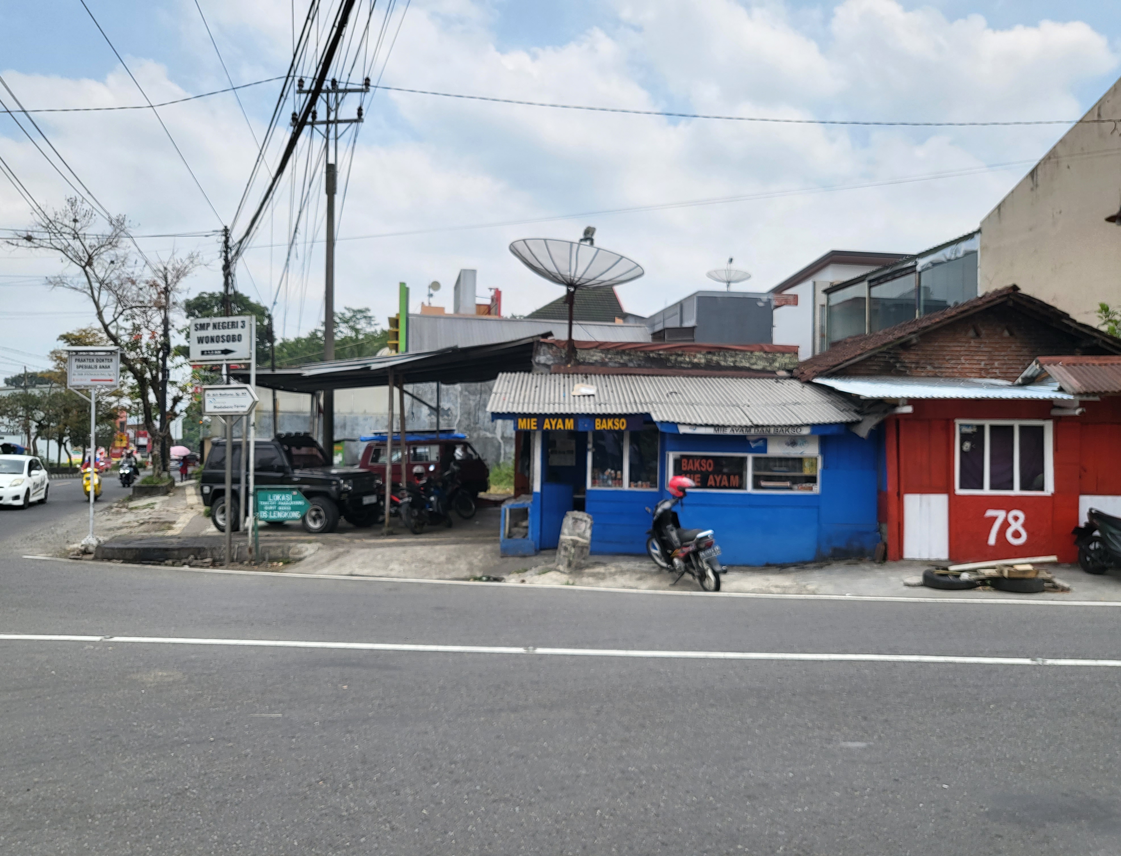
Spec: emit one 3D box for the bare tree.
[{"bbox_3d":[-15.873,-3.120,30.126,6.600,9.900,5.500,1,-2,-18],"label":"bare tree"}]

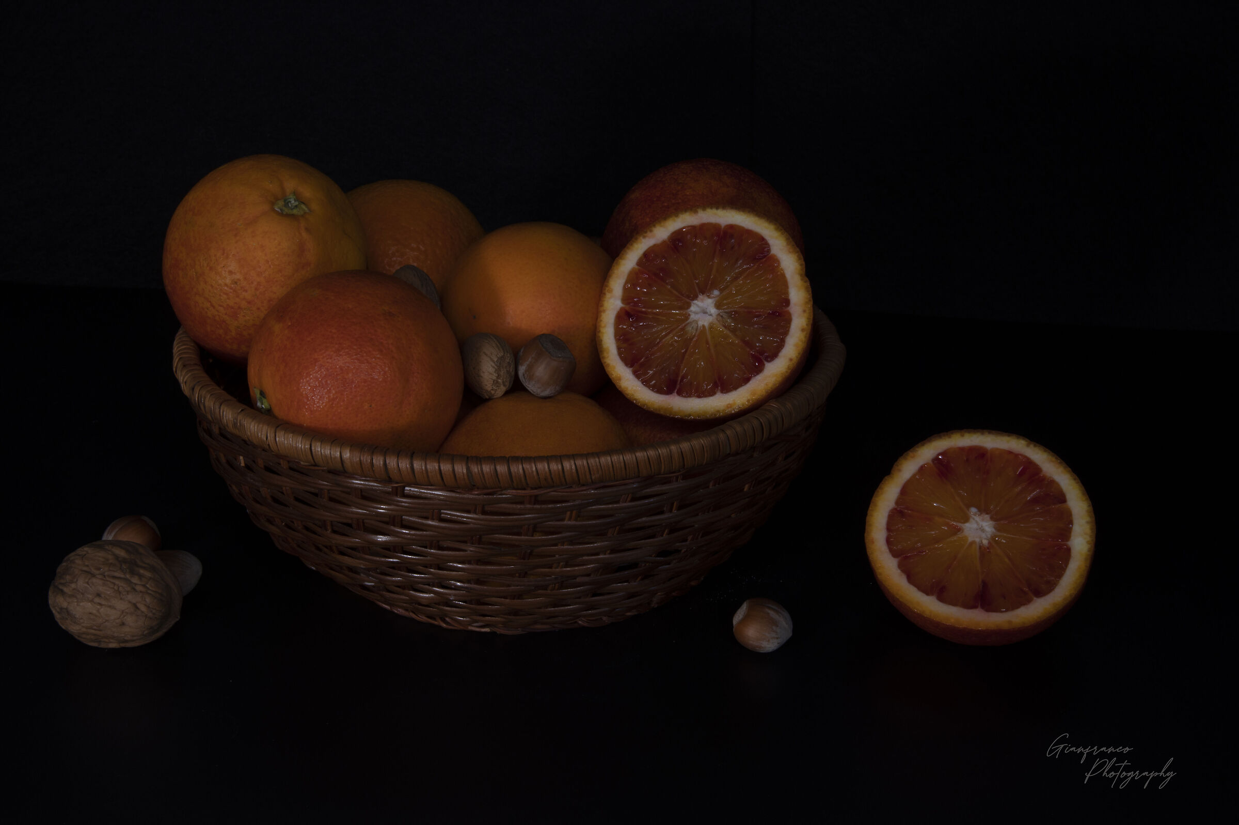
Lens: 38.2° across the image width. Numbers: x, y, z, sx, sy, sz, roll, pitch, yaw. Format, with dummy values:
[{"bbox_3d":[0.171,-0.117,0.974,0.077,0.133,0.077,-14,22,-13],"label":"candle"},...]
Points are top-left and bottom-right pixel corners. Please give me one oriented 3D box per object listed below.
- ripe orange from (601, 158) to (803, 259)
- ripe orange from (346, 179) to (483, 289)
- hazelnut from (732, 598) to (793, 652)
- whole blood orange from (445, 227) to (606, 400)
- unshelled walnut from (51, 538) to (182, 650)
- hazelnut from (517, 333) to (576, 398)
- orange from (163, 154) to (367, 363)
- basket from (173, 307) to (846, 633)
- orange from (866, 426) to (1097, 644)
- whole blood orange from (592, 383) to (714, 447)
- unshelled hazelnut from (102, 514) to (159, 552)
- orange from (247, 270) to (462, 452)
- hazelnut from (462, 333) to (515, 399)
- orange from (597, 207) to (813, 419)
[{"bbox_3d":[0.031,-0.057,0.672,0.076,0.076,0.076,1,24,0],"label":"ripe orange"},{"bbox_3d":[-0.085,-0.052,0.684,0.074,0.074,0.074,1,24,0],"label":"ripe orange"},{"bbox_3d":[0.049,0.072,0.608,0.021,0.019,0.019,19,0,-18],"label":"hazelnut"},{"bbox_3d":[-0.029,-0.034,0.629,0.068,0.068,0.068,0,23,0],"label":"whole blood orange"},{"bbox_3d":[-0.170,0.061,0.606,0.045,0.036,0.037,0,23,0],"label":"unshelled walnut"},{"bbox_3d":[-0.024,-0.015,0.590,0.019,0.021,0.019,0,23,0],"label":"hazelnut"},{"bbox_3d":[-0.122,-0.053,0.614,0.071,0.071,0.071,0,23,0],"label":"orange"},{"bbox_3d":[-0.039,0.008,0.663,0.239,0.089,0.239,1,24,0],"label":"basket"},{"bbox_3d":[0.127,0.051,0.626,0.079,0.040,0.078,10,59,19],"label":"orange"},{"bbox_3d":[0.022,0.017,0.644,0.072,0.072,0.072,1,24,0],"label":"whole blood orange"},{"bbox_3d":[-0.177,0.047,0.651,0.021,0.019,0.021,0,23,0],"label":"unshelled hazelnut"},{"bbox_3d":[-0.087,-0.012,0.591,0.072,0.072,0.072,1,24,0],"label":"orange"},{"bbox_3d":[-0.043,-0.015,0.588,0.018,0.021,0.018,0,23,0],"label":"hazelnut"},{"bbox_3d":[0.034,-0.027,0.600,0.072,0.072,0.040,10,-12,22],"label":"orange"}]

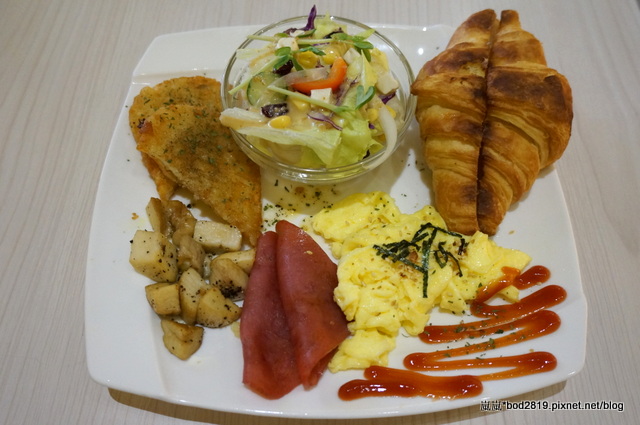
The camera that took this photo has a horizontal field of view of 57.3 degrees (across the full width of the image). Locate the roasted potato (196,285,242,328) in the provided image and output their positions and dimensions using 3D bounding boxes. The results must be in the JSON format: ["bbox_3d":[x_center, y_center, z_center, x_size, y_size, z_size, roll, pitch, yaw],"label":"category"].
[{"bbox_3d":[-0.054,0.051,0.316,0.021,0.017,0.017,18,64,9],"label":"roasted potato"}]

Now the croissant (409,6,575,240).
[{"bbox_3d":[0.099,-0.061,0.349,0.090,0.056,0.149,6,63,3],"label":"croissant"}]

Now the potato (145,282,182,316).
[{"bbox_3d":[-0.085,0.047,0.318,0.017,0.016,0.017,0,63,0],"label":"potato"}]

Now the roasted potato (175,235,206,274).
[{"bbox_3d":[-0.072,0.024,0.330,0.015,0.017,0.019,-9,63,-5],"label":"roasted potato"}]

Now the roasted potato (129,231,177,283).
[{"bbox_3d":[-0.092,0.025,0.328,0.018,0.020,0.023,18,64,9],"label":"roasted potato"}]

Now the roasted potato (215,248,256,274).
[{"bbox_3d":[-0.046,0.028,0.328,0.026,0.014,0.014,-6,63,-3],"label":"roasted potato"}]

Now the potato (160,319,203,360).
[{"bbox_3d":[-0.073,0.067,0.309,0.018,0.015,0.019,9,63,5],"label":"potato"}]

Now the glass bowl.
[{"bbox_3d":[-0.001,-0.058,0.352,0.111,0.048,0.111,0,63,0],"label":"glass bowl"}]

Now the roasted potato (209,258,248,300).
[{"bbox_3d":[-0.050,0.036,0.323,0.017,0.018,0.018,18,64,9],"label":"roasted potato"}]

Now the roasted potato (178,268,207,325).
[{"bbox_3d":[-0.069,0.046,0.318,0.015,0.018,0.030,-4,63,-2],"label":"roasted potato"}]

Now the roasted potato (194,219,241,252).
[{"bbox_3d":[-0.058,0.014,0.335,0.029,0.014,0.014,9,63,5],"label":"roasted potato"}]

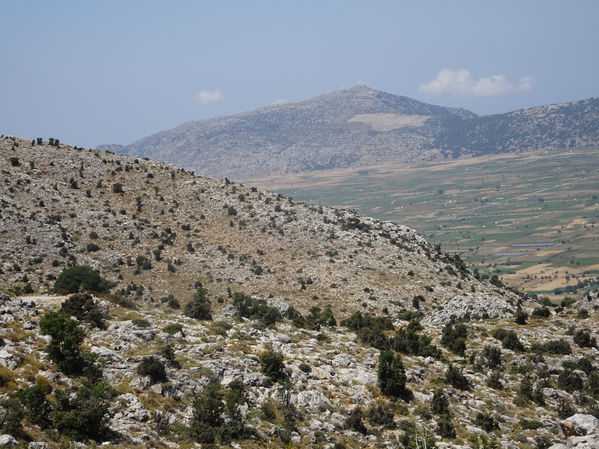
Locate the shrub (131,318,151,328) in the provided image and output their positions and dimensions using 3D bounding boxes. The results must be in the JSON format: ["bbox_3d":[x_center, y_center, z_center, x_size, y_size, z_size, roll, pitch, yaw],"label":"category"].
[{"bbox_3d":[-11.193,6.969,95.000,1.408,0.690,1.197,0,5,0],"label":"shrub"}]

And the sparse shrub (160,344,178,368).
[{"bbox_3d":[-7.225,7.280,75.000,1.000,1.147,0.950,0,4,0],"label":"sparse shrub"}]

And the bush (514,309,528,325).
[{"bbox_3d":[18.425,7.635,112.000,1.162,1.301,1.069,0,5,0],"label":"bush"}]

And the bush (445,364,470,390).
[{"bbox_3d":[10.422,10.092,89.017,1.715,1.664,1.544,0,5,0],"label":"bush"}]

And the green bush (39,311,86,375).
[{"bbox_3d":[-12.820,6.383,73.000,2.597,3.393,2.389,0,5,0],"label":"green bush"}]

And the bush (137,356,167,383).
[{"bbox_3d":[-7.567,7.414,69.000,1.534,1.213,1.457,0,4,0],"label":"bush"}]

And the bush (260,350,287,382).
[{"bbox_3d":[-1.648,9.002,85.549,1.648,1.968,1.483,0,5,0],"label":"bush"}]

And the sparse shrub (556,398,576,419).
[{"bbox_3d":[16.312,11.241,82.444,1.222,1.185,1.100,0,5,0],"label":"sparse shrub"}]

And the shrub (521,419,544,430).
[{"bbox_3d":[10.659,9.189,62.000,1.011,0.540,0.859,0,5,0],"label":"shrub"}]

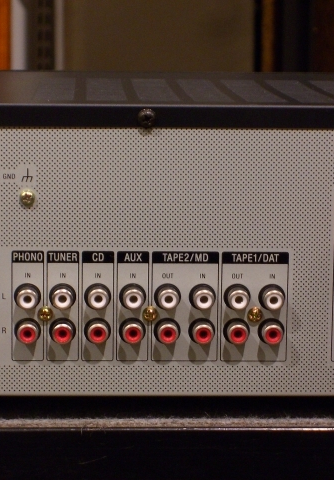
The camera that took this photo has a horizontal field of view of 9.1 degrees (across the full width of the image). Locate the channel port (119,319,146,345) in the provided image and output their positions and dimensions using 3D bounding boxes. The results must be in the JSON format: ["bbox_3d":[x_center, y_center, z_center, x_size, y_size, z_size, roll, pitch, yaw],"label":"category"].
[{"bbox_3d":[-0.014,0.037,0.843,0.011,0.011,0.008,0,9,-3],"label":"channel port"}]

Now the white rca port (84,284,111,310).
[{"bbox_3d":[-0.027,0.024,0.839,0.011,0.011,0.008,0,10,-3],"label":"white rca port"}]

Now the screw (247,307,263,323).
[{"bbox_3d":[0.036,0.030,0.847,0.006,0.006,0.002,0,9,-3],"label":"screw"}]

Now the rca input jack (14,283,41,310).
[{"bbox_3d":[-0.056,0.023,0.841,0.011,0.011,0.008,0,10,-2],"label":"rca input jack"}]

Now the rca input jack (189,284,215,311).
[{"bbox_3d":[0.014,0.023,0.842,0.011,0.011,0.008,0,9,-3],"label":"rca input jack"}]

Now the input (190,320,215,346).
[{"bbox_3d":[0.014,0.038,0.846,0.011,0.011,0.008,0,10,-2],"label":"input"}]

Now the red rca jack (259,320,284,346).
[{"bbox_3d":[0.042,0.038,0.845,0.011,0.011,0.008,0,10,-3],"label":"red rca jack"}]

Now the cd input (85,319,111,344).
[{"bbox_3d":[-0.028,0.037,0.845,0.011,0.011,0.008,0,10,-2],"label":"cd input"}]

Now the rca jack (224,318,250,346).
[{"bbox_3d":[0.028,0.038,0.844,0.011,0.011,0.008,0,10,-3],"label":"rca jack"}]

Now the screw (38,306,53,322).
[{"bbox_3d":[-0.049,0.030,0.845,0.006,0.006,0.003,0,10,-2],"label":"screw"}]

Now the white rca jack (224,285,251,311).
[{"bbox_3d":[0.029,0.024,0.842,0.011,0.011,0.008,0,10,-3],"label":"white rca jack"}]

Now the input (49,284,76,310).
[{"bbox_3d":[-0.041,0.023,0.839,0.011,0.011,0.008,0,9,-3],"label":"input"}]

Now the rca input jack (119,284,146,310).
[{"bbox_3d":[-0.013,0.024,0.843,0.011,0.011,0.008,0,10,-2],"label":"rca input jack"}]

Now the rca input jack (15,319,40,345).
[{"bbox_3d":[-0.056,0.038,0.841,0.011,0.011,0.008,0,10,-3],"label":"rca input jack"}]

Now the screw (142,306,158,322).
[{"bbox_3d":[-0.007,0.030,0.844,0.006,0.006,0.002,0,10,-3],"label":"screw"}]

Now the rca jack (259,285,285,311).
[{"bbox_3d":[0.042,0.023,0.844,0.011,0.011,0.008,0,9,-3],"label":"rca jack"}]

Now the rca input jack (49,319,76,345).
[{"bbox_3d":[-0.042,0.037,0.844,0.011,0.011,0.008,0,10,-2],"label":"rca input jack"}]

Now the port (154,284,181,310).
[{"bbox_3d":[0.001,0.024,0.841,0.011,0.011,0.008,0,10,-3],"label":"port"}]

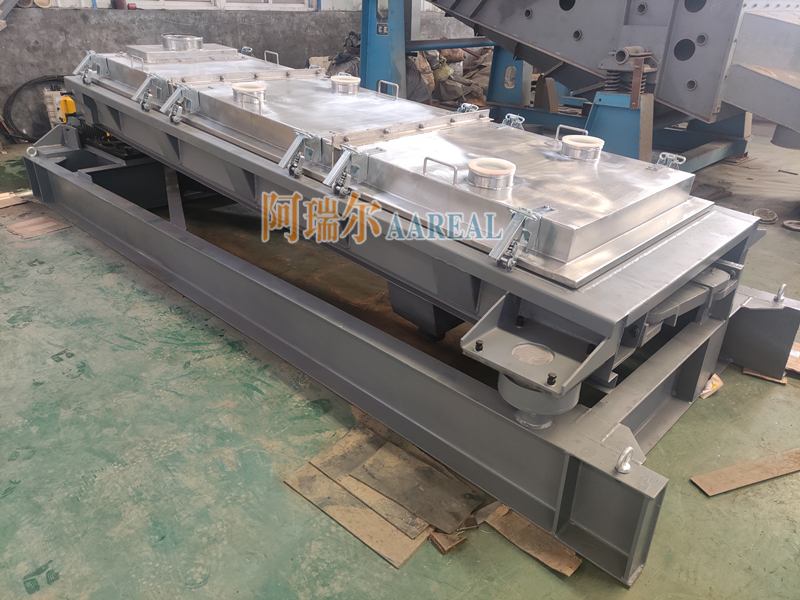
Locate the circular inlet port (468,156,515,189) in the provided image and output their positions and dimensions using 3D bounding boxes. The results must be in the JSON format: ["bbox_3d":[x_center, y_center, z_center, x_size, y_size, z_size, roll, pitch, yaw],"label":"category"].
[{"bbox_3d":[0.303,-0.418,1.912,0.156,0.060,0.156,3,30,-2],"label":"circular inlet port"}]

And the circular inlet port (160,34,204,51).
[{"bbox_3d":[-1.393,-1.655,3.710,0.243,0.072,0.243,3,30,-2],"label":"circular inlet port"}]

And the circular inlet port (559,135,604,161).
[{"bbox_3d":[0.725,-0.606,2.296,0.160,0.059,0.160,3,30,-2],"label":"circular inlet port"}]

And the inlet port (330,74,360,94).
[{"bbox_3d":[-0.287,-1.147,3.089,0.157,0.064,0.157,3,30,-2],"label":"inlet port"}]

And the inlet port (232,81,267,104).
[{"bbox_3d":[-0.715,-0.988,2.752,0.155,0.064,0.155,3,30,-2],"label":"inlet port"}]

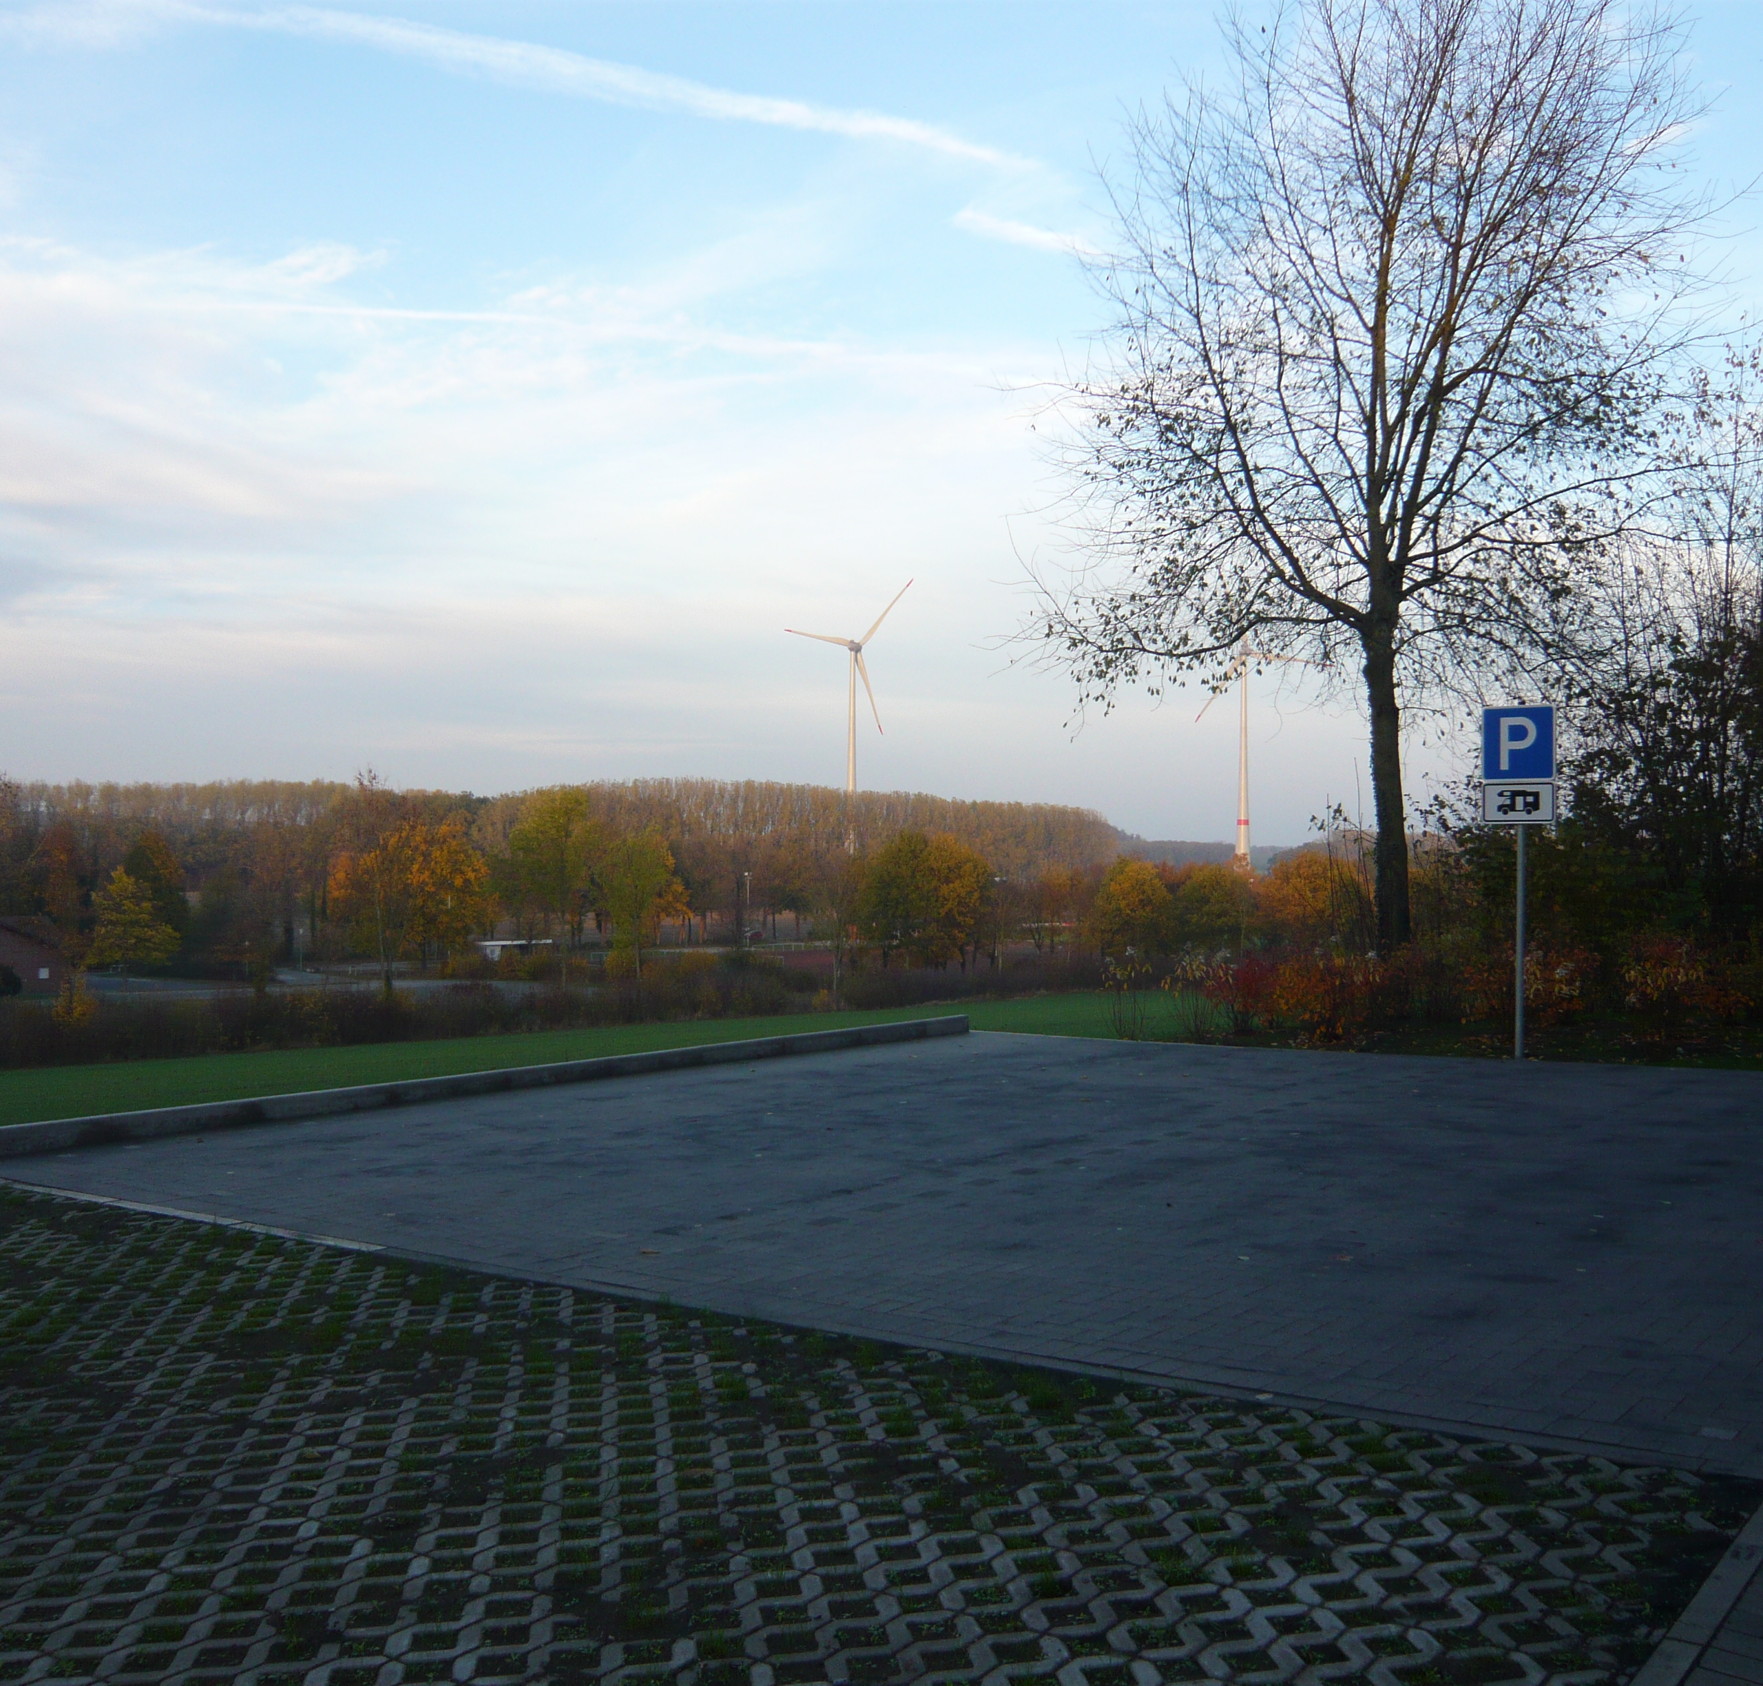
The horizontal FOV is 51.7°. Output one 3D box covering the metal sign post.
[{"bbox_3d":[5.140,0.323,14.656,0.600,2.844,0.090,0,-1,38],"label":"metal sign post"}]

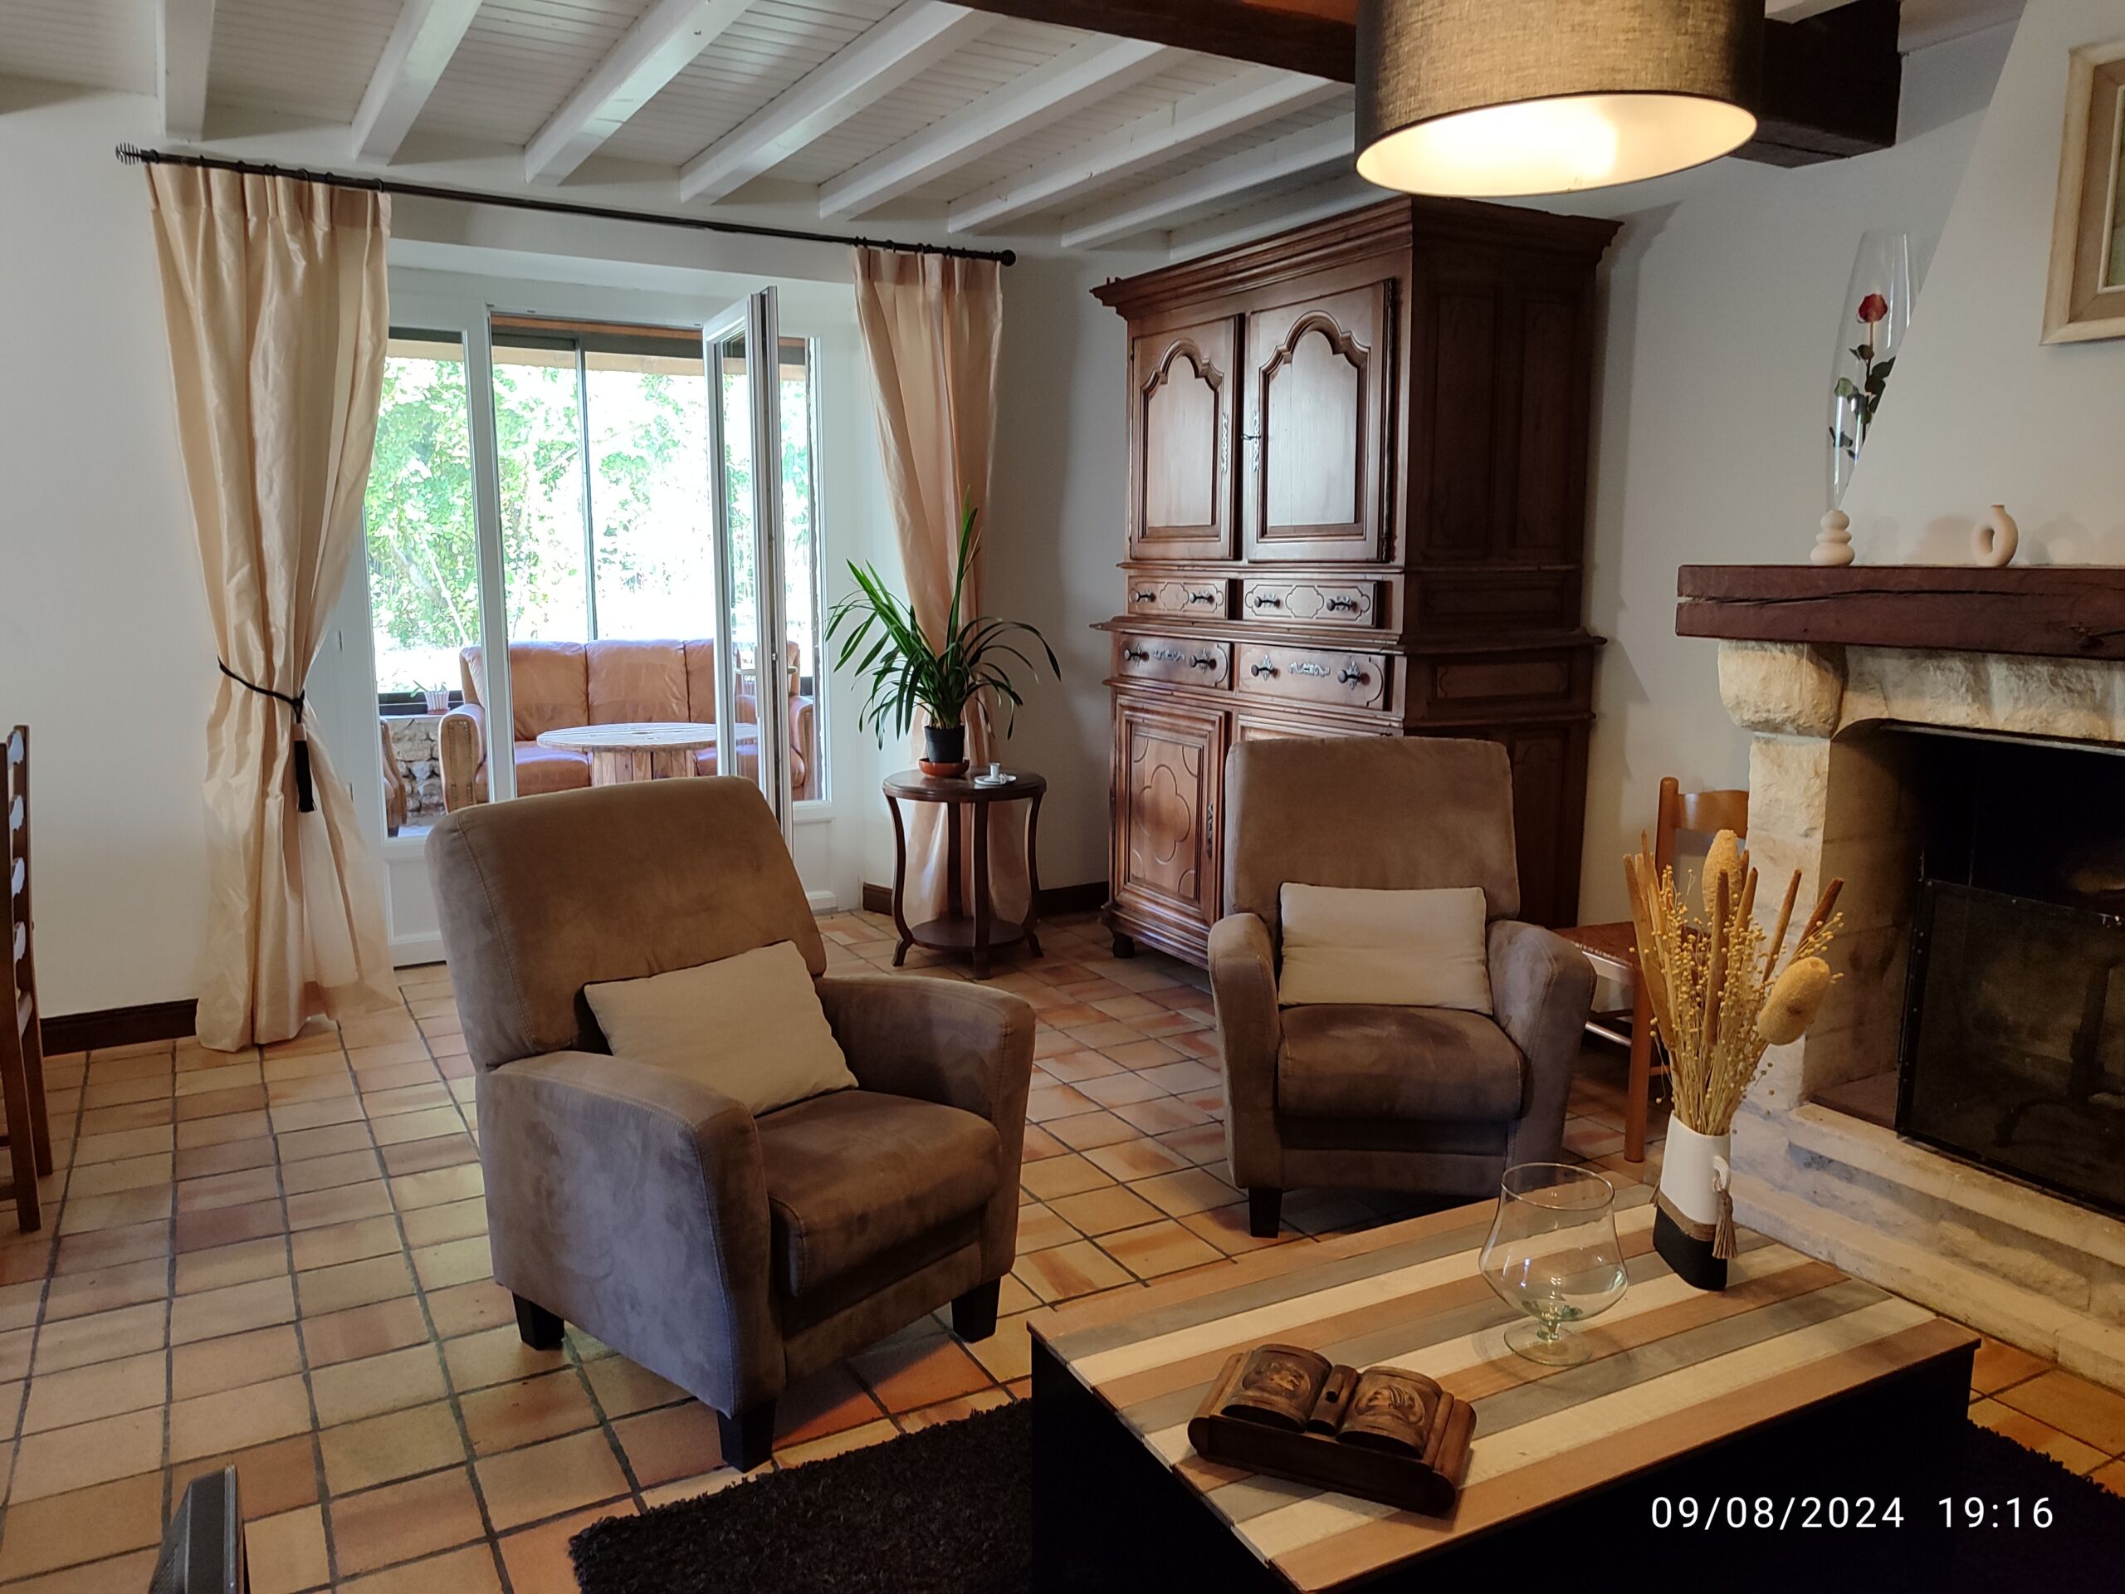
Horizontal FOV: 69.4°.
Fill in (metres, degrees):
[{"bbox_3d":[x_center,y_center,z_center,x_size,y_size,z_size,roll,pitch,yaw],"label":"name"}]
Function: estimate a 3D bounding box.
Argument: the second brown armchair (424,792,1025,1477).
[{"bbox_3d":[-0.625,0.510,2.844,0.869,0.975,0.748,8,12,40],"label":"second brown armchair"}]

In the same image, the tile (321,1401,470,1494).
[{"bbox_3d":[-1.056,1.031,2.424,0.198,0.015,0.198,-5,10,-29],"label":"tile"}]

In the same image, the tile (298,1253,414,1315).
[{"bbox_3d":[-1.369,0.954,2.981,0.200,0.018,0.200,-5,11,-29],"label":"tile"}]

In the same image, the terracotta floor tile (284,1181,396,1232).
[{"bbox_3d":[-1.553,0.886,3.303,0.198,0.015,0.198,-5,10,-29],"label":"terracotta floor tile"}]

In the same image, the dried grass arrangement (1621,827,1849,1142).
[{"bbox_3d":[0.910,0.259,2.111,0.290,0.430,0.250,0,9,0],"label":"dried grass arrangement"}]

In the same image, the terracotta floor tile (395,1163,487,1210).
[{"bbox_3d":[-1.363,0.863,3.379,0.196,0.014,0.196,-5,10,-29],"label":"terracotta floor tile"}]

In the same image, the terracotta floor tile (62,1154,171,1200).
[{"bbox_3d":[-2.179,0.884,3.559,0.200,0.015,0.200,-5,11,-29],"label":"terracotta floor tile"}]

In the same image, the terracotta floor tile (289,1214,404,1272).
[{"bbox_3d":[-1.455,0.915,3.127,0.198,0.015,0.198,-5,10,-29],"label":"terracotta floor tile"}]

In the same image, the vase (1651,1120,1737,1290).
[{"bbox_3d":[0.881,0.550,2.136,0.082,0.205,0.190,0,9,0],"label":"vase"}]

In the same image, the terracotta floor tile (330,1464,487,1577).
[{"bbox_3d":[-0.941,1.046,2.218,0.196,0.014,0.196,-5,10,-29],"label":"terracotta floor tile"}]

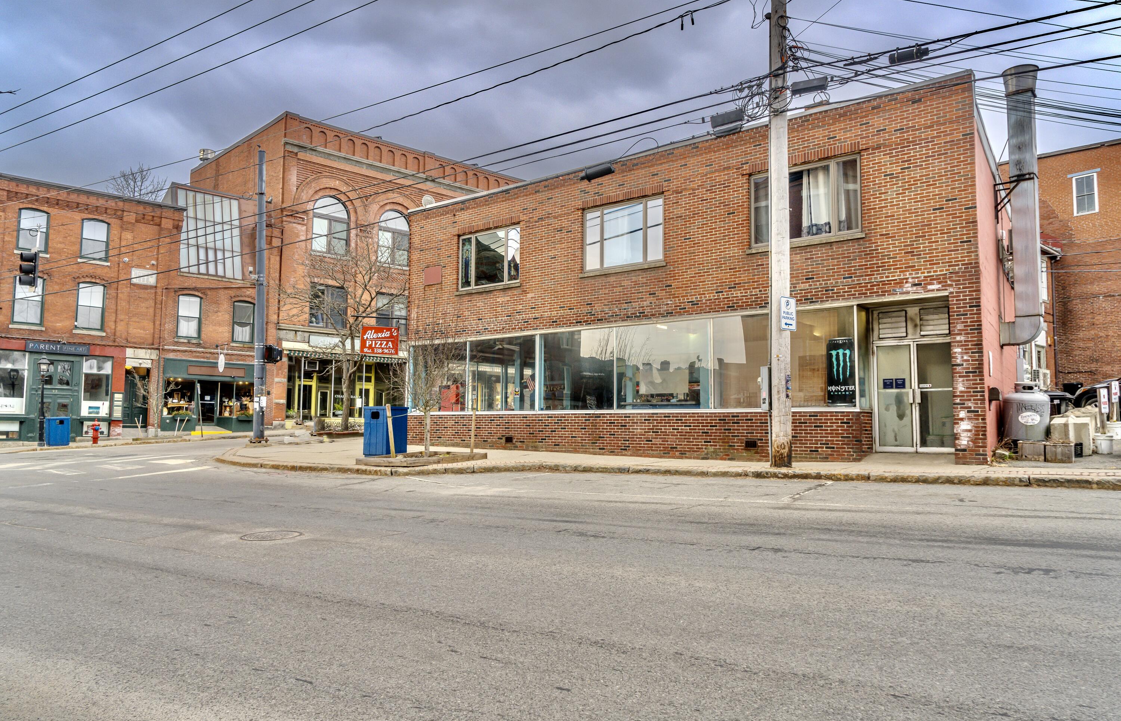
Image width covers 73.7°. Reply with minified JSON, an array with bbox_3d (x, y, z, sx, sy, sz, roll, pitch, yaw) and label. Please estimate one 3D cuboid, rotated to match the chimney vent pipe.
[{"bbox_3d":[9.589,-3.211,15.660,0.720,5.936,0.600,-3,-6,37],"label":"chimney vent pipe"}]

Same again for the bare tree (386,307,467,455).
[{"bbox_3d":[-2.871,0.447,16.015,1.650,3.214,1.600,1,-5,-10],"label":"bare tree"}]

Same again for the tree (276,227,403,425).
[{"bbox_3d":[-8.208,-1.283,28.190,4.400,7.885,4.200,1,-5,-16],"label":"tree"}]

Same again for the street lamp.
[{"bbox_3d":[-19.838,1.504,28.667,0.460,3.559,0.460,4,-6,-40],"label":"street lamp"}]

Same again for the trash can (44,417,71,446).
[{"bbox_3d":[-19.201,2.729,28.569,0.680,1.100,0.700,-4,-6,43],"label":"trash can"}]

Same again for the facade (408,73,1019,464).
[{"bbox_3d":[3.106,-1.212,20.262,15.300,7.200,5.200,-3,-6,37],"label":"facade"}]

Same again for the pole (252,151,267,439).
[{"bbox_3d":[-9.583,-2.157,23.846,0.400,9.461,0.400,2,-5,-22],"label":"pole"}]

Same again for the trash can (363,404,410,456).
[{"bbox_3d":[-3.957,1.607,16.925,0.720,1.116,0.700,-3,-5,31],"label":"trash can"}]

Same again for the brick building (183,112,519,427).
[{"bbox_3d":[-13.427,-4.052,50.714,17.500,16.967,14.300,5,-6,-44],"label":"brick building"}]

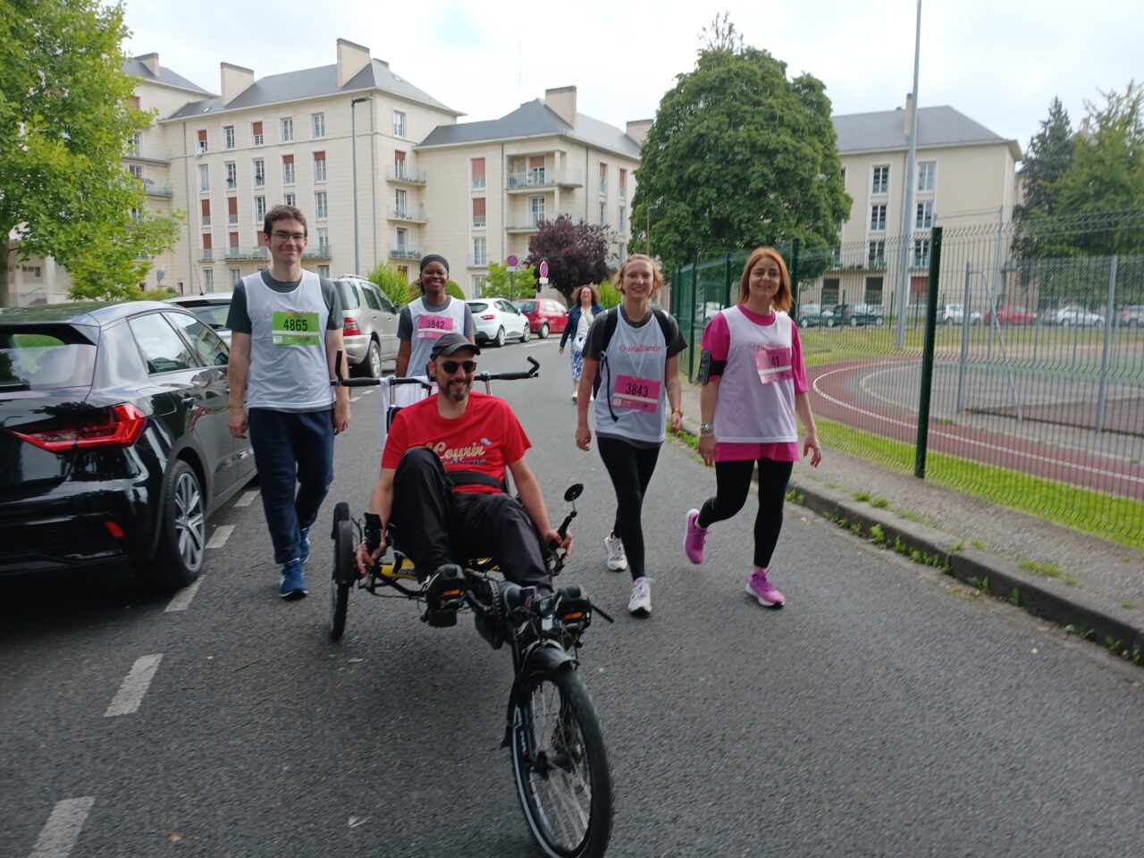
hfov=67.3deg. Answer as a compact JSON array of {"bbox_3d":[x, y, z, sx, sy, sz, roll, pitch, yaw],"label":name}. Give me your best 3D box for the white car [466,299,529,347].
[{"bbox_3d":[-2.578,-3.418,27.297,1.760,1.450,4.060,3,9,14],"label":"white car"}]

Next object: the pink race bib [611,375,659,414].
[{"bbox_3d":[0.303,-0.165,4.020,0.212,0.150,0.015,10,7,-7],"label":"pink race bib"}]

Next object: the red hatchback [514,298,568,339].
[{"bbox_3d":[-1.207,-4.361,33.928,1.700,1.480,3.820,4,9,22],"label":"red hatchback"}]

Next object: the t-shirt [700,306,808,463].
[{"bbox_3d":[0.869,-0.207,4.081,0.490,0.740,0.310,-1,9,-14],"label":"t-shirt"}]

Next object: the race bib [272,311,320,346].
[{"bbox_3d":[-1.282,-0.467,3.990,0.214,0.150,0.015,-2,9,-19],"label":"race bib"}]

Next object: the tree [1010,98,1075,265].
[{"bbox_3d":[33.769,-15.045,60.401,5.200,15.870,5.200,1,8,0],"label":"tree"}]

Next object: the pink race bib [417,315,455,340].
[{"bbox_3d":[-0.842,-0.624,5.300,0.212,0.150,0.015,4,7,-14],"label":"pink race bib"}]

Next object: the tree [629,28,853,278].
[{"bbox_3d":[9.269,-13.551,47.525,12.100,16.040,11.600,1,8,0],"label":"tree"}]

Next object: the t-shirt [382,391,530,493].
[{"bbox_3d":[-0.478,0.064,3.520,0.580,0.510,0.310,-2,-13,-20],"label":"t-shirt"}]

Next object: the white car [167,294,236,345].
[{"bbox_3d":[-3.984,-0.974,10.832,1.770,1.470,4.150,0,8,-7],"label":"white car"}]

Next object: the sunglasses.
[{"bbox_3d":[-0.465,-0.254,3.398,0.145,0.048,0.145,-3,9,-27],"label":"sunglasses"}]

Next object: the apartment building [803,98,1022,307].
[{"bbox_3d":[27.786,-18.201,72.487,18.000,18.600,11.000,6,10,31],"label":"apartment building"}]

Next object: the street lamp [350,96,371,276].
[{"bbox_3d":[-6.916,-6.899,28.490,0.720,8.000,0.250,2,8,6],"label":"street lamp"}]

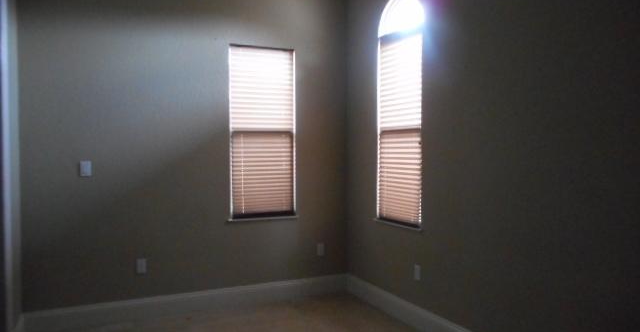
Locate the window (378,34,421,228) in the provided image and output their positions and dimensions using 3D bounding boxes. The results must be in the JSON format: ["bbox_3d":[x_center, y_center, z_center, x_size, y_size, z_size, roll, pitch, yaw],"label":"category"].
[{"bbox_3d":[0.660,-0.304,3.776,0.050,1.550,0.605,-1,1,-25],"label":"window"}]

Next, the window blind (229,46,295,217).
[{"bbox_3d":[-0.515,-0.299,4.211,0.610,1.530,0.050,-1,1,-25],"label":"window blind"}]

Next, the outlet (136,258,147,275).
[{"bbox_3d":[-1.446,0.818,3.749,0.074,0.116,0.010,-1,1,-25],"label":"outlet"}]

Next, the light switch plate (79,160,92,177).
[{"bbox_3d":[-1.804,0.023,3.568,0.077,0.117,0.010,-1,1,-25],"label":"light switch plate"}]

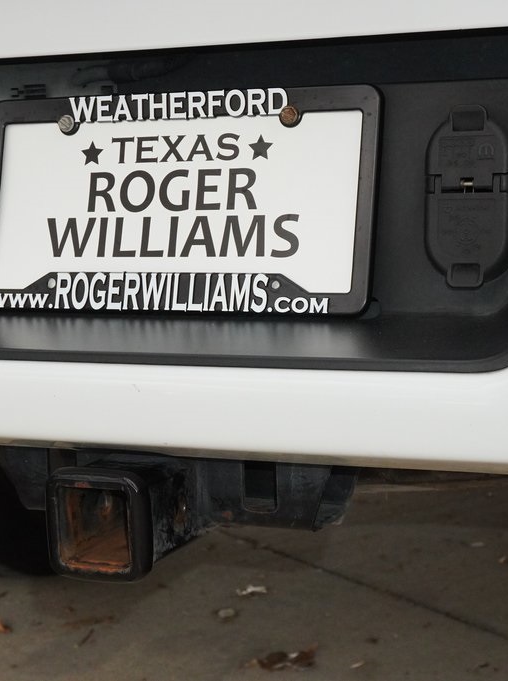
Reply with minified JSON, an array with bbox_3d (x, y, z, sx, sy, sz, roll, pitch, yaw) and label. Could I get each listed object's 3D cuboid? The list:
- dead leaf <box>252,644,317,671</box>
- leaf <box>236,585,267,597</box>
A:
[{"bbox_3d":[0.040,0.419,1.954,0.085,0.015,0.058,-2,8,1],"label":"dead leaf"},{"bbox_3d":[-0.002,0.380,2.246,0.048,0.010,0.030,-2,8,0],"label":"leaf"}]

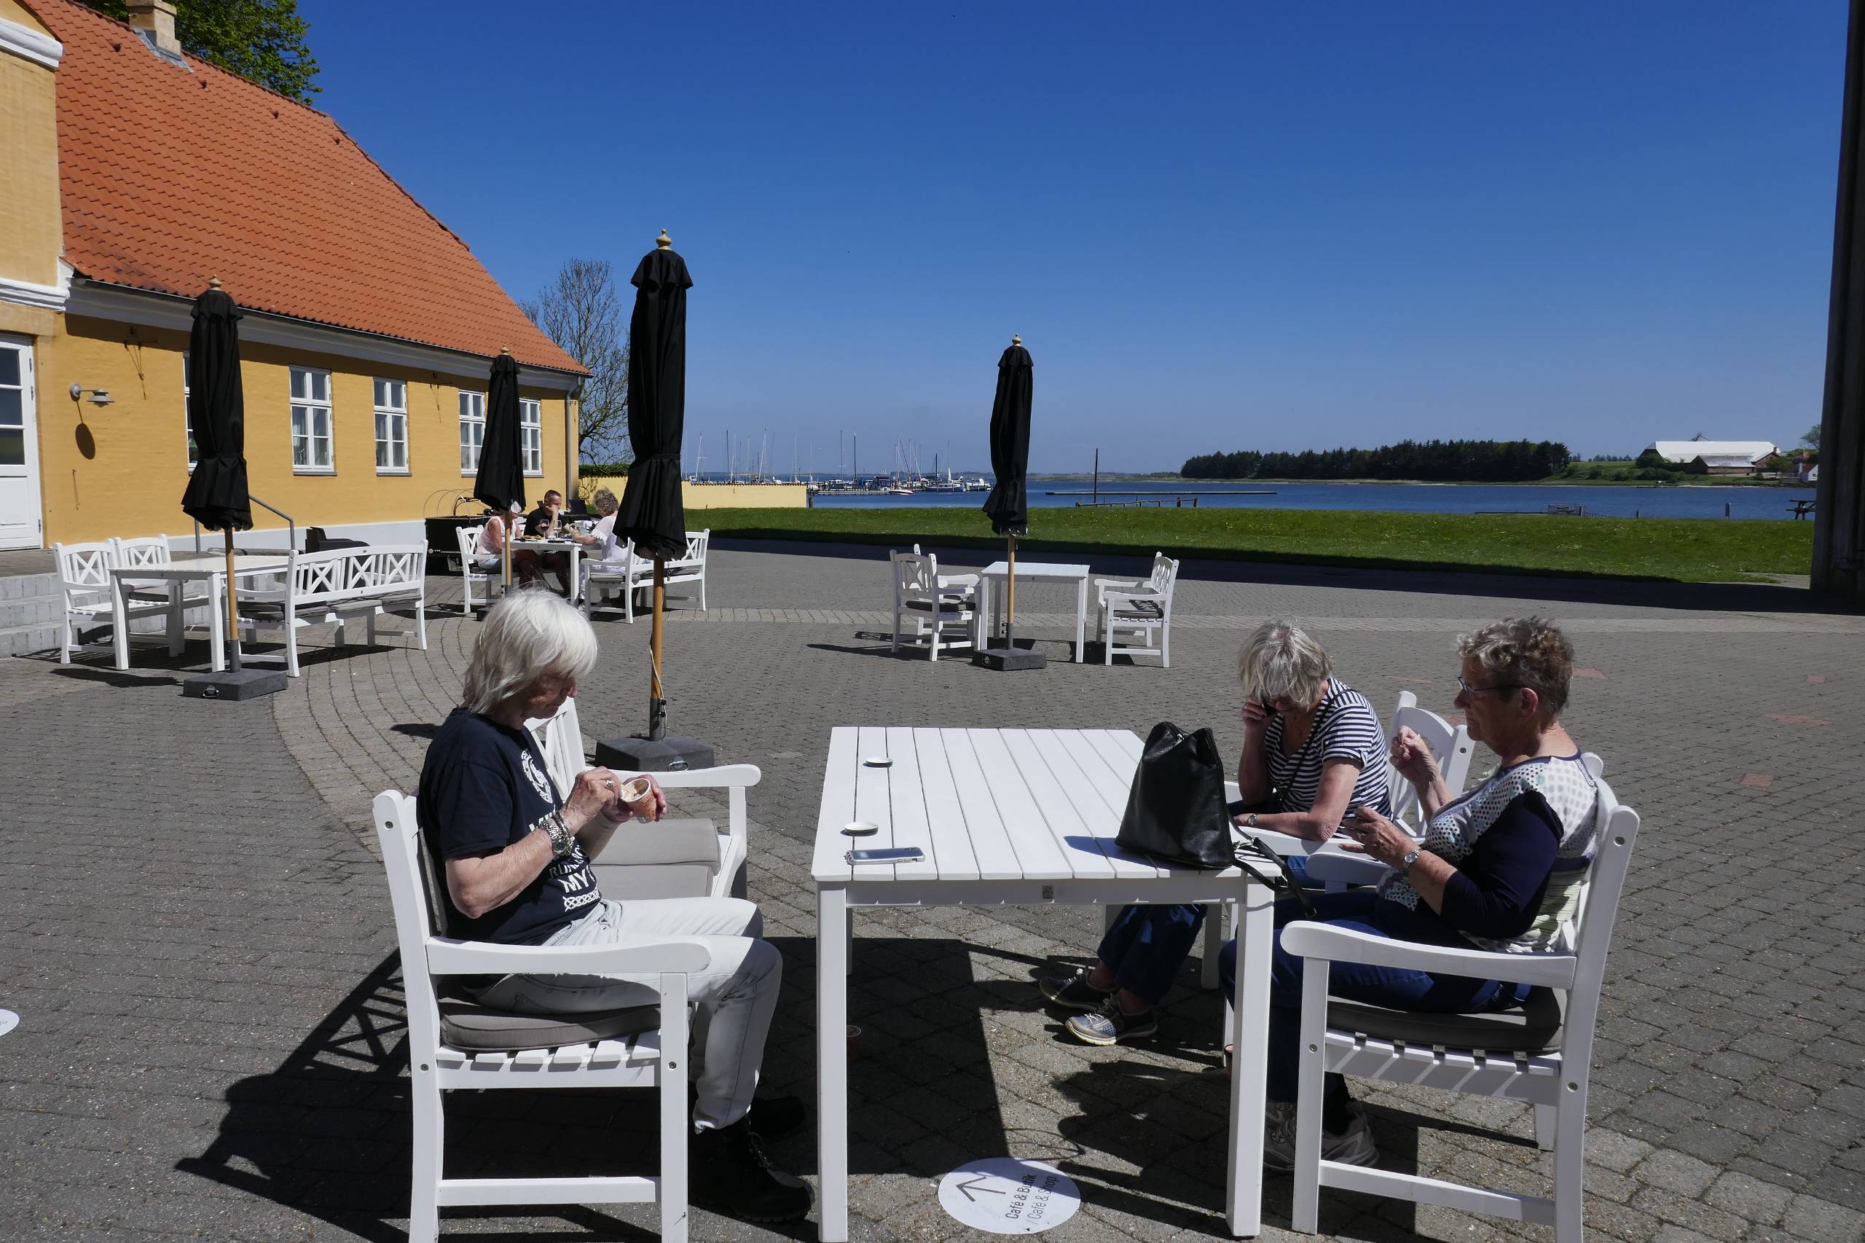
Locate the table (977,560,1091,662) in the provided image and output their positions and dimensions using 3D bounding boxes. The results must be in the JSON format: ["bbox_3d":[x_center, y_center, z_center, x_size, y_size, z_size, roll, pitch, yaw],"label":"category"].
[{"bbox_3d":[0.959,-0.106,11.805,0.900,0.745,1.410,1,7,8],"label":"table"}]

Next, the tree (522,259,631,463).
[{"bbox_3d":[-13.945,-9.230,51.328,4.900,9.960,4.900,1,6,0],"label":"tree"}]

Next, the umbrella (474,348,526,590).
[{"bbox_3d":[-4.356,-1.446,13.184,0.500,2.630,0.480,0,6,0],"label":"umbrella"}]

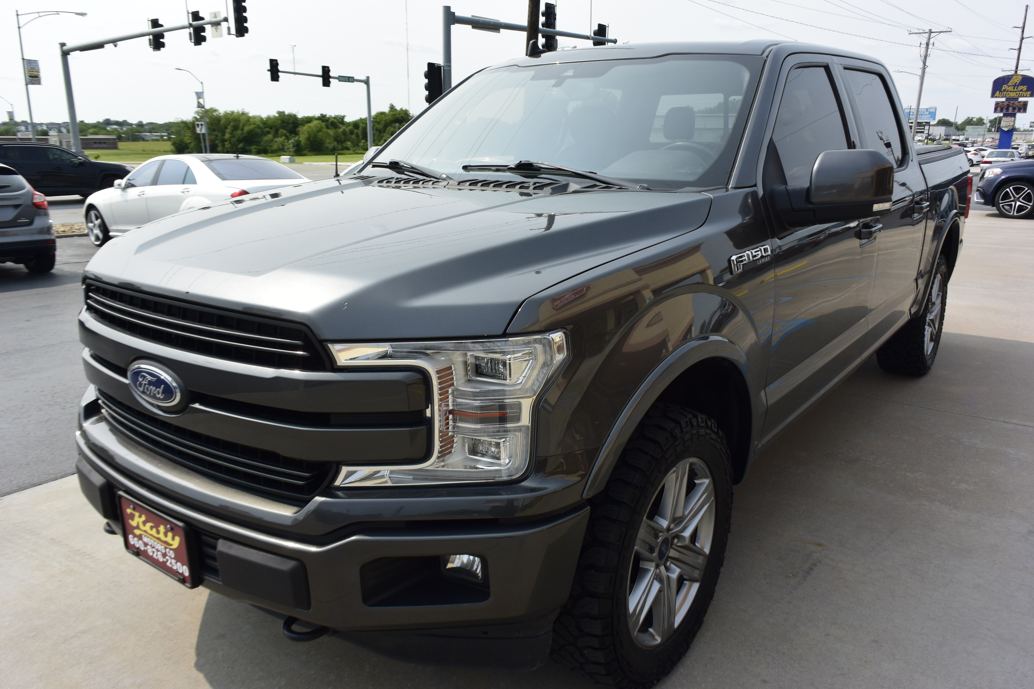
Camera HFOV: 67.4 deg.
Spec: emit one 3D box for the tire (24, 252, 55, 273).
[{"bbox_3d":[-6.218,-1.278,10.020,0.645,0.645,0.220,12,19,39],"label":"tire"}]

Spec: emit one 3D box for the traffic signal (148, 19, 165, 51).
[{"bbox_3d":[-15.503,-13.373,33.529,0.520,1.270,0.420,12,19,36],"label":"traffic signal"}]

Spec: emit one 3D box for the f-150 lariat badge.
[{"bbox_3d":[0.712,-0.264,2.337,0.015,0.065,0.340,11,19,36],"label":"f-150 lariat badge"}]

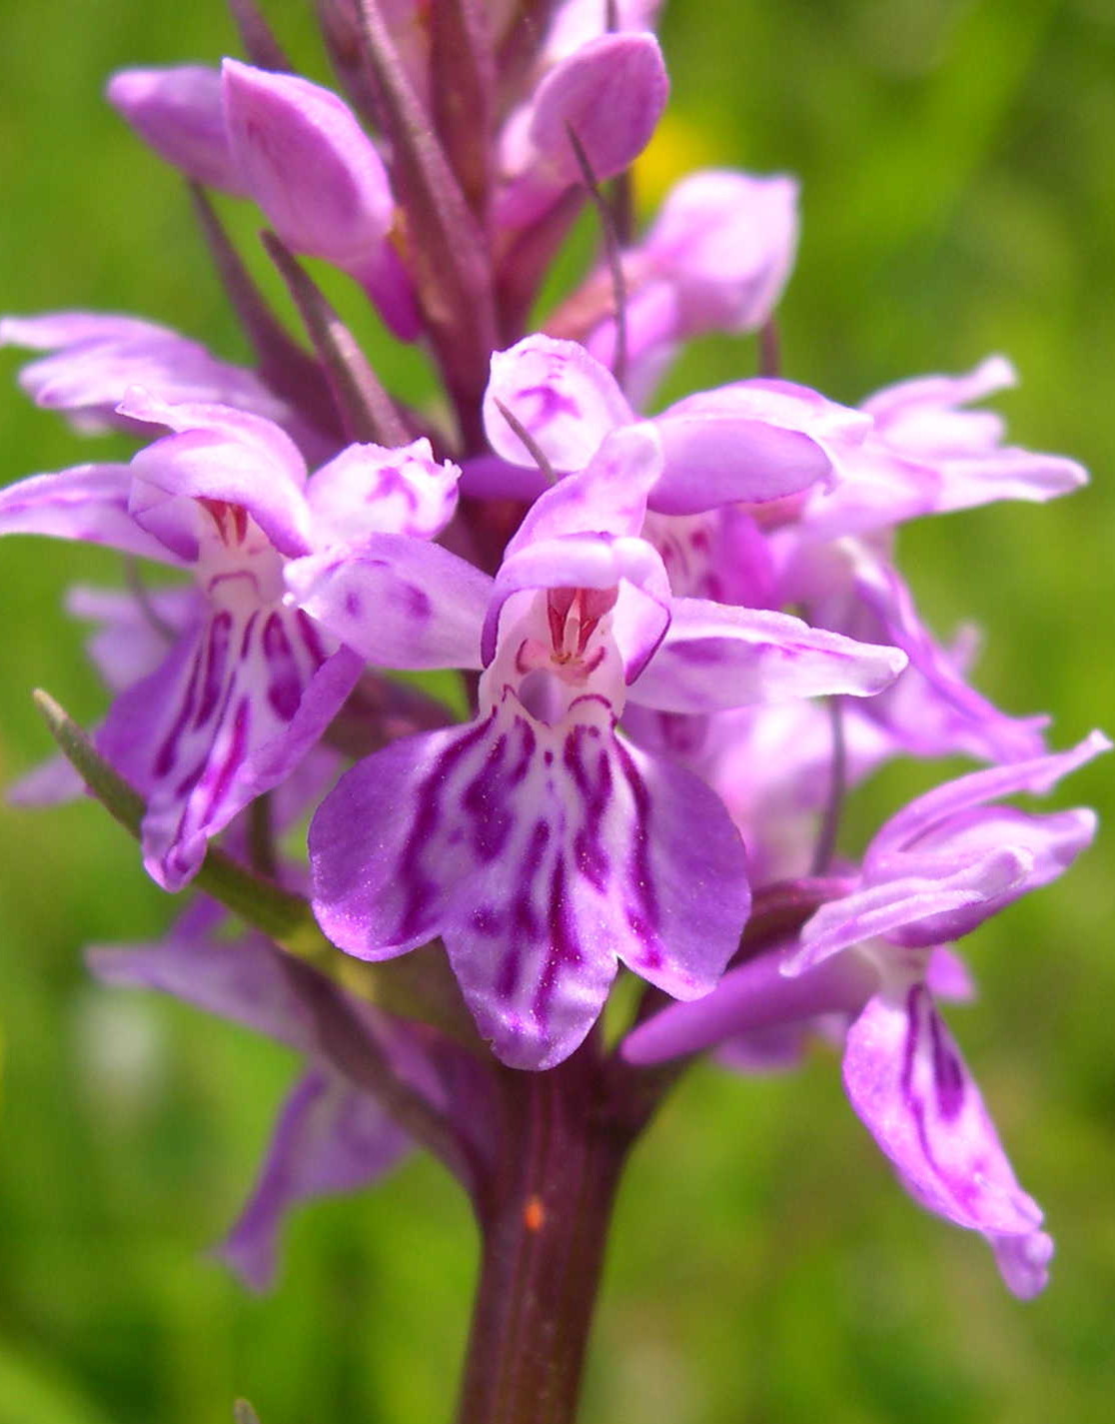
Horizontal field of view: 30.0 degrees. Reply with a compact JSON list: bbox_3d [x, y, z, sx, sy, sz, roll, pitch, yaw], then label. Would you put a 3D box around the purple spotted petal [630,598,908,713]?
[{"bbox_3d":[0.007,-0.002,0.067,0.009,0.004,0.003,1,6,-6],"label":"purple spotted petal"}]

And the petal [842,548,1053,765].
[{"bbox_3d":[0.013,-0.002,0.068,0.003,0.009,0.005,-43,0,6],"label":"petal"}]

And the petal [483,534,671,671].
[{"bbox_3d":[0.001,-0.003,0.059,0.005,0.004,0.003,2,9,0],"label":"petal"}]

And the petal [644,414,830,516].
[{"bbox_3d":[0.006,-0.008,0.070,0.006,0.003,0.003,0,3,-6],"label":"petal"}]

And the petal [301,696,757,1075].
[{"bbox_3d":[-0.001,0.005,0.066,0.014,0.011,0.004,0,-6,0],"label":"petal"}]

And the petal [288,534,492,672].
[{"bbox_3d":[-0.005,-0.003,0.059,0.005,0.003,0.002,13,6,0],"label":"petal"}]

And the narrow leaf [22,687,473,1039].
[{"bbox_3d":[-0.010,0.005,0.065,0.018,0.003,0.003,38,6,-6],"label":"narrow leaf"}]

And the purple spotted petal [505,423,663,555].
[{"bbox_3d":[0.001,-0.007,0.060,0.003,0.005,0.002,39,-15,0],"label":"purple spotted petal"}]

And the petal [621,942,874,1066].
[{"bbox_3d":[0.007,0.010,0.072,0.009,0.002,0.003,-21,0,0],"label":"petal"}]

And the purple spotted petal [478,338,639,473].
[{"bbox_3d":[0.000,-0.010,0.070,0.005,0.005,0.003,0,3,6],"label":"purple spotted petal"}]

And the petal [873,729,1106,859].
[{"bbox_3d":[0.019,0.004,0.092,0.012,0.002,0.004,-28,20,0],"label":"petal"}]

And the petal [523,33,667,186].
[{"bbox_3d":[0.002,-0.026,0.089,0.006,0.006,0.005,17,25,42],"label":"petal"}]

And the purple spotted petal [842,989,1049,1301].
[{"bbox_3d":[0.013,0.015,0.071,0.006,0.011,0.004,-22,-4,-42],"label":"purple spotted petal"}]

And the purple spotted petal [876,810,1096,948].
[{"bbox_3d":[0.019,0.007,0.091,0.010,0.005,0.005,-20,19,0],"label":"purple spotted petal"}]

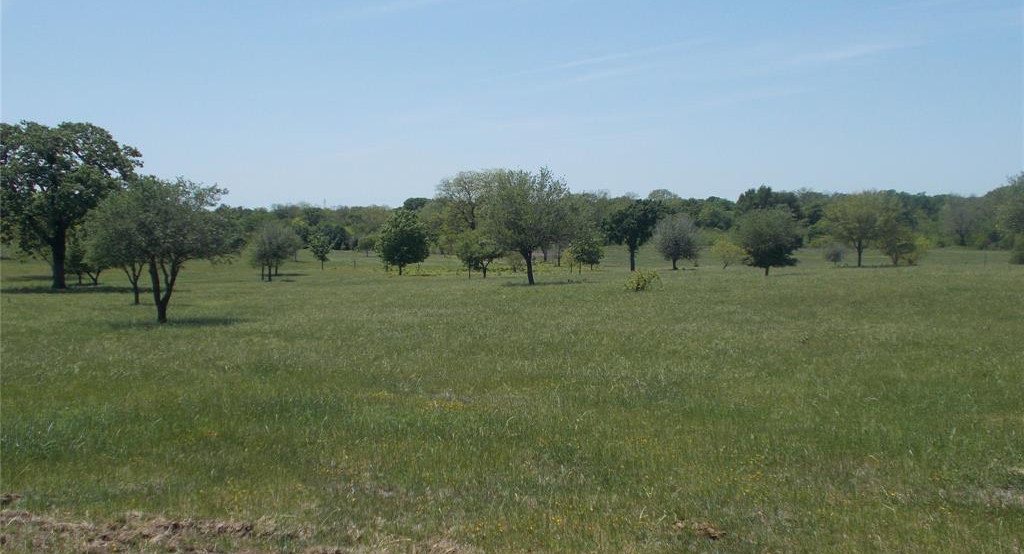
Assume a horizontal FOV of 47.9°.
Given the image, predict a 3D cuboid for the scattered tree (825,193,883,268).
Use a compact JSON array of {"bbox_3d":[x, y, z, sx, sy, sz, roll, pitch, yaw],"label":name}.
[{"bbox_3d":[26.886,-3.729,90.566,4.396,5.966,4.044,1,2,17],"label":"scattered tree"}]

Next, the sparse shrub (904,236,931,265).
[{"bbox_3d":[34.430,-2.250,97.959,2.208,2.547,2.031,1,2,19],"label":"sparse shrub"}]

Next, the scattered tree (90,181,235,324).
[{"bbox_3d":[-9.032,-0.711,29.814,3.825,3.721,3.519,-1,2,-17],"label":"scattered tree"}]

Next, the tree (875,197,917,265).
[{"bbox_3d":[32.562,-3.863,97.959,3.744,5.774,3.281,1,2,18],"label":"tree"}]

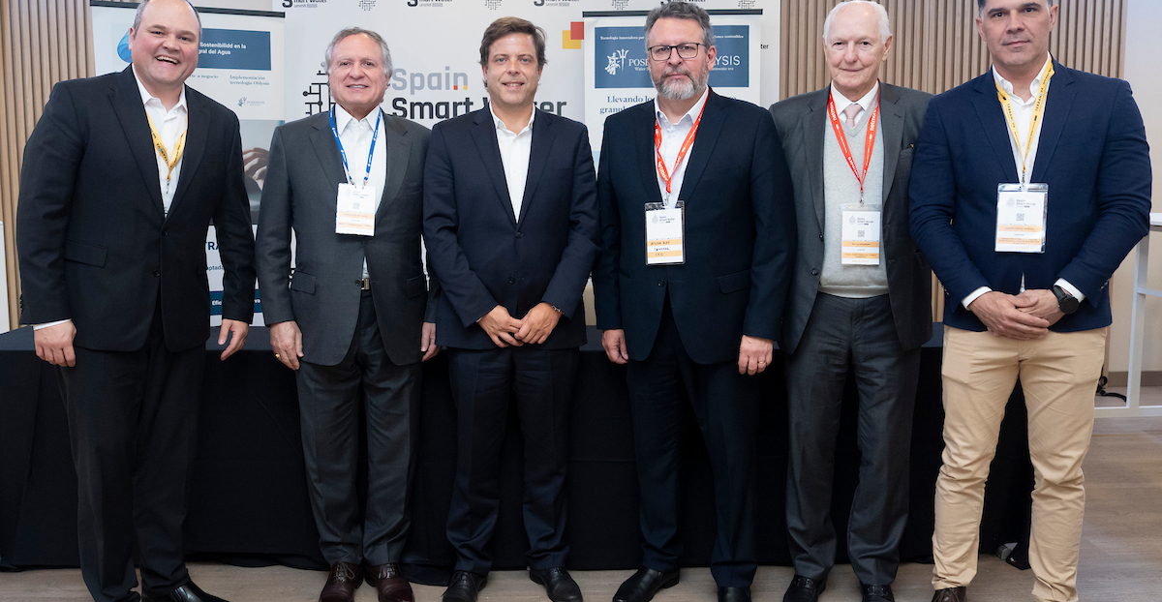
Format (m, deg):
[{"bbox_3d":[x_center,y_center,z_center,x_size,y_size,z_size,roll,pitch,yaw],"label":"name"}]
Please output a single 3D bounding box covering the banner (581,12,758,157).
[{"bbox_3d":[0.424,-0.276,3.959,0.825,2.131,0.150,0,5,3],"label":"banner"}]

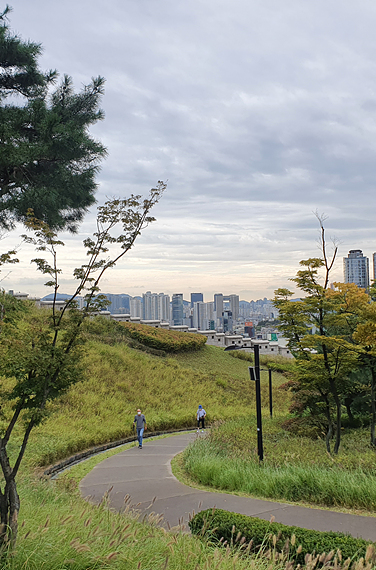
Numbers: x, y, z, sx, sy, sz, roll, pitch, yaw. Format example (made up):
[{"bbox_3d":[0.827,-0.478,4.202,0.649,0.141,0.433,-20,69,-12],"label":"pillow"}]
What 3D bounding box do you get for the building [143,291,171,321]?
[{"bbox_3d":[-74.501,54.397,1350.000,66.000,80.000,28.000,0,-3,-11],"label":"building"}]

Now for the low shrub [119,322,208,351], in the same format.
[{"bbox_3d":[-2.232,4.692,52.000,8.200,2.700,3.800,-2,-3,30],"label":"low shrub"}]

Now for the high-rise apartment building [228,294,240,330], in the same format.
[{"bbox_3d":[101.831,62.412,1250.000,25.000,82.000,24.000,0,-2,0],"label":"high-rise apartment building"}]

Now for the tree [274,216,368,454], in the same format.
[{"bbox_3d":[4.912,1.858,21.000,3.400,8.600,3.300,0,-2,0],"label":"tree"}]

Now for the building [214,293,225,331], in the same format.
[{"bbox_3d":[68.982,60.222,1250.000,21.000,82.000,24.000,0,-2,0],"label":"building"}]

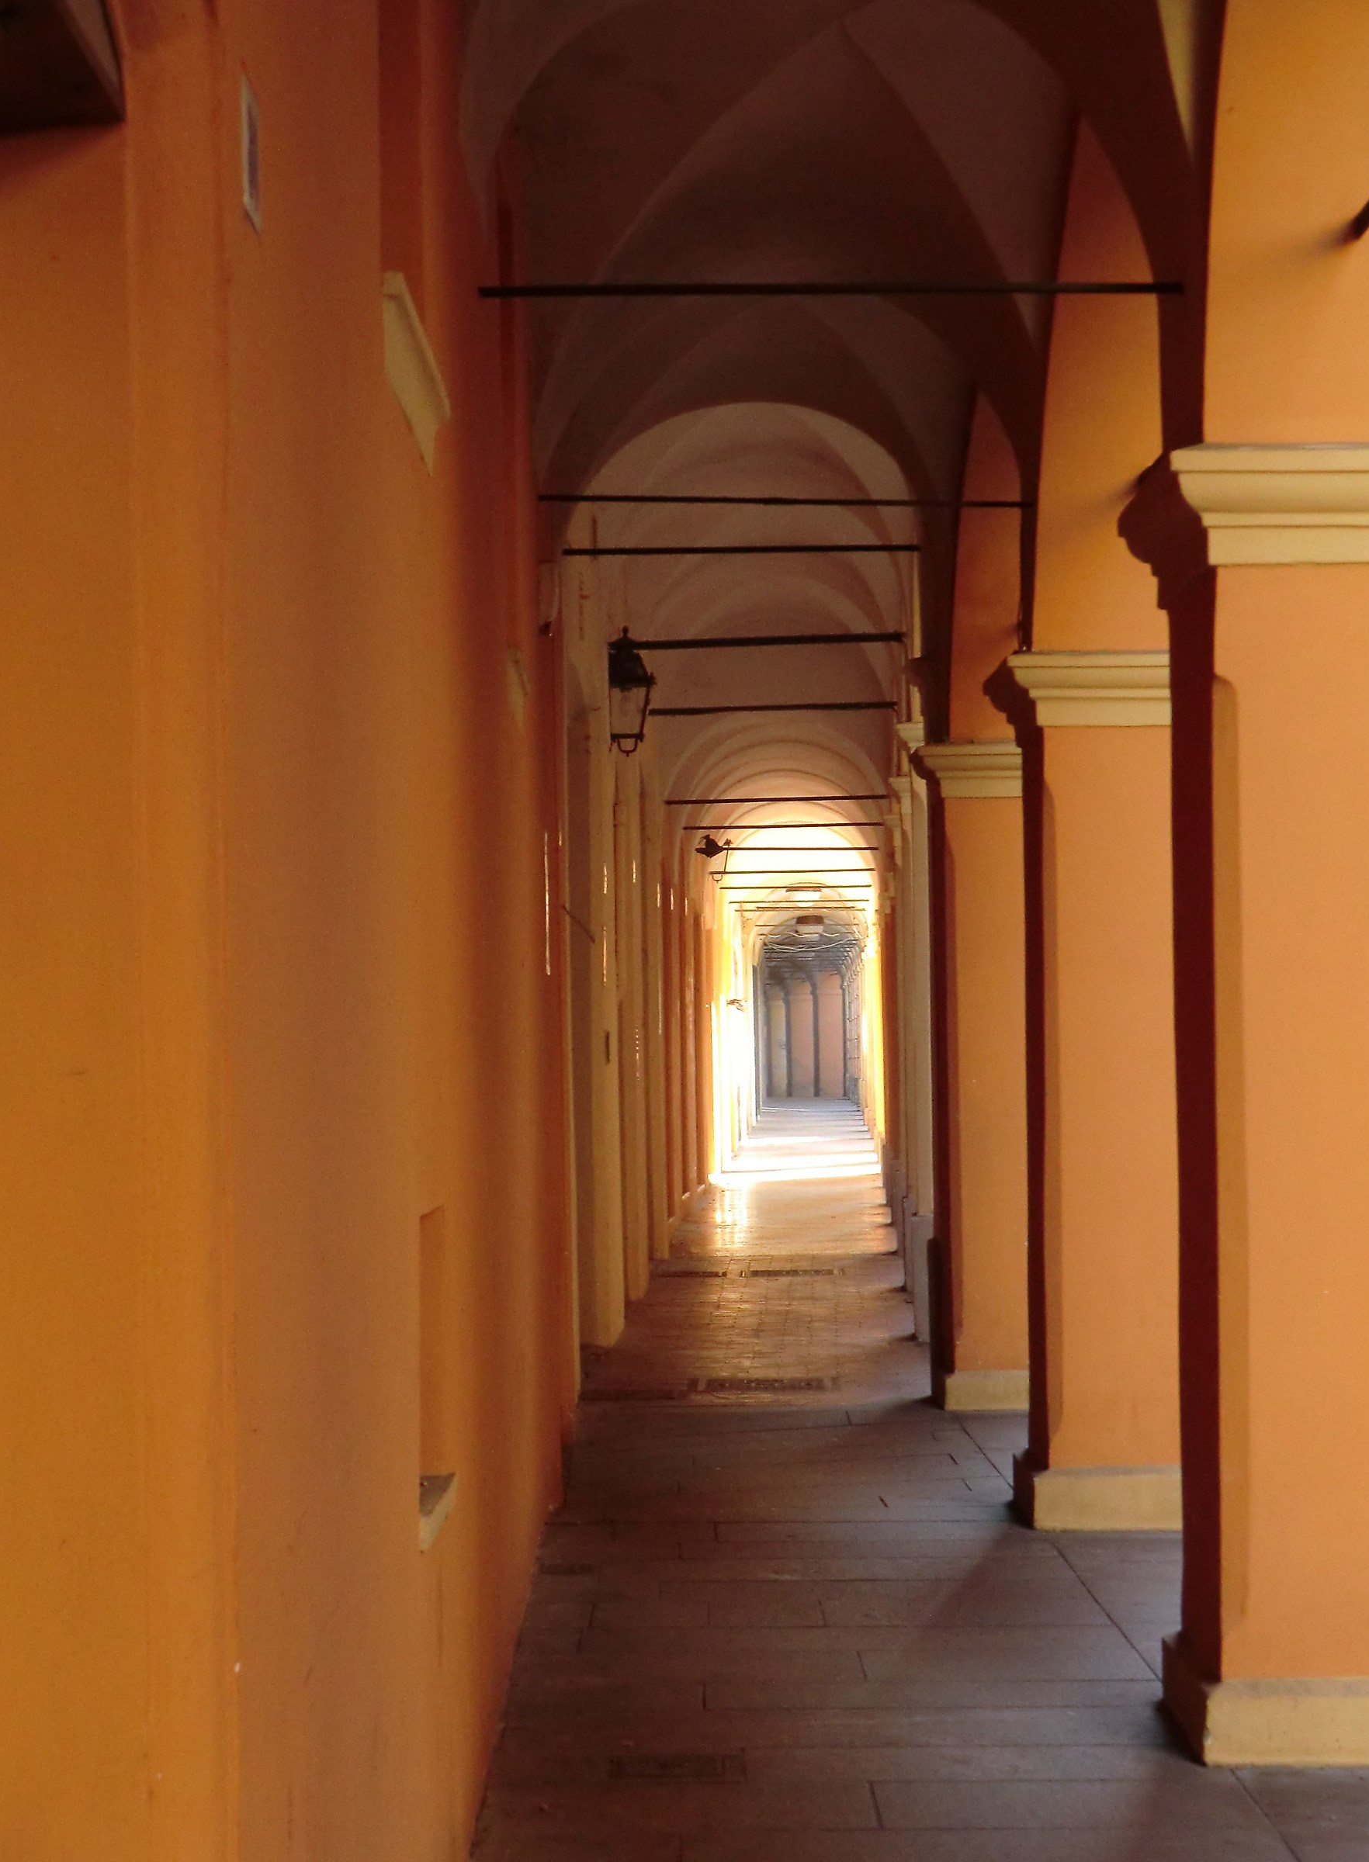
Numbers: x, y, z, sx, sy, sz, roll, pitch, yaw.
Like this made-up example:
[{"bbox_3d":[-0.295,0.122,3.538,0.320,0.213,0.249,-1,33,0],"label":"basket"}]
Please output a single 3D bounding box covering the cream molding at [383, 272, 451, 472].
[{"bbox_3d":[-0.413,-0.830,6.165,0.070,0.135,1.100,0,-2,0],"label":"cream molding"}]

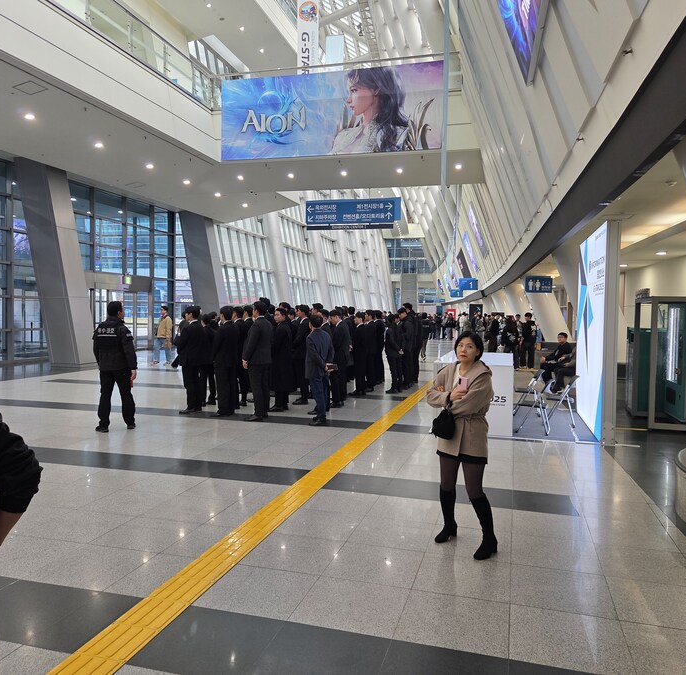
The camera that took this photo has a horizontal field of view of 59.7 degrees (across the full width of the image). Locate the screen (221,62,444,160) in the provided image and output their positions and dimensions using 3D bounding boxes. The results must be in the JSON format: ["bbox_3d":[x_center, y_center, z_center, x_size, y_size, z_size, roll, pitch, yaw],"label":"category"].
[{"bbox_3d":[-0.452,-6.152,16.436,6.380,2.280,0.060,2,2,16],"label":"screen"}]

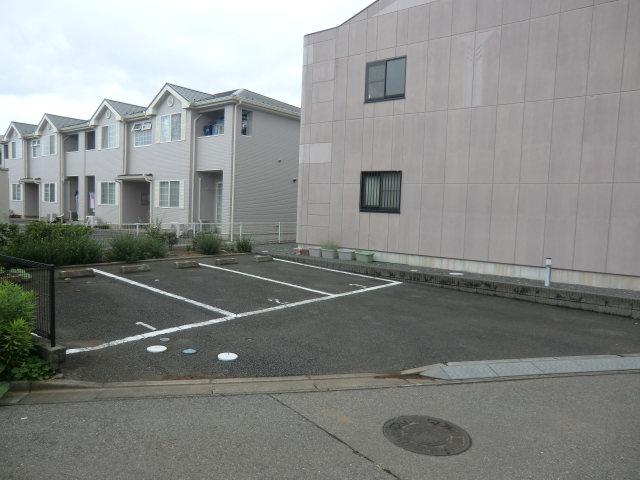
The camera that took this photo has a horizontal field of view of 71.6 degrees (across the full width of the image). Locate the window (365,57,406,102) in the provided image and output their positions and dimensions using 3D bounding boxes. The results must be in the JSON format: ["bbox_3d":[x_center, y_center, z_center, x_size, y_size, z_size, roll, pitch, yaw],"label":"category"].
[{"bbox_3d":[1.792,-4.350,12.131,1.270,1.090,0.100,5,6,37],"label":"window"}]

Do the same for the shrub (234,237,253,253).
[{"bbox_3d":[-2.458,0.130,14.269,0.580,0.520,0.550,0,5,-10],"label":"shrub"}]

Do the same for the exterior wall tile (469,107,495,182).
[{"bbox_3d":[3.913,-2.266,10.679,0.600,1.823,0.050,5,6,37],"label":"exterior wall tile"}]

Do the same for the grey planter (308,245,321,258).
[{"bbox_3d":[-0.100,0.363,13.413,0.370,0.280,0.250,5,6,37],"label":"grey planter"}]

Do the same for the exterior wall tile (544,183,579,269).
[{"bbox_3d":[5.303,-0.291,9.763,0.600,1.881,0.050,5,6,37],"label":"exterior wall tile"}]

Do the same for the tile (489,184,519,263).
[{"bbox_3d":[4.346,-0.390,10.480,0.600,1.871,0.060,5,6,37],"label":"tile"}]

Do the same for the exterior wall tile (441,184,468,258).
[{"bbox_3d":[3.441,-0.508,11.302,0.607,1.830,0.050,5,6,36],"label":"exterior wall tile"}]

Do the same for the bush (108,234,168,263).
[{"bbox_3d":[-4.778,0.174,11.669,1.350,0.660,0.850,-4,7,-44],"label":"bush"}]

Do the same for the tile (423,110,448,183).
[{"bbox_3d":[2.990,-2.381,11.492,0.607,1.843,0.050,5,6,36],"label":"tile"}]

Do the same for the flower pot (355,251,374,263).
[{"bbox_3d":[1.237,0.486,12.476,0.430,0.260,0.330,5,6,37],"label":"flower pot"}]

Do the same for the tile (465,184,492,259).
[{"bbox_3d":[3.921,-0.466,10.955,0.607,1.830,0.050,5,6,36],"label":"tile"}]

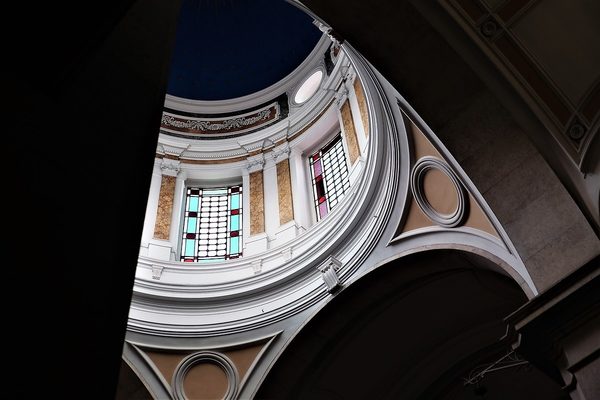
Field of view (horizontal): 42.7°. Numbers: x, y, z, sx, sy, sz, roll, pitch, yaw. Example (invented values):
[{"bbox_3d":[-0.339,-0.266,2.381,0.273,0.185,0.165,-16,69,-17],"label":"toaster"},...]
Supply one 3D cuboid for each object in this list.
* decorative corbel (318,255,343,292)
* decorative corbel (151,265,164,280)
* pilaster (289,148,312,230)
[{"bbox_3d":[0.655,1.608,16.345,0.372,0.624,0.432,36,-64,-26],"label":"decorative corbel"},{"bbox_3d":[-3.423,1.773,18.377,0.288,0.432,0.192,11,-56,-12],"label":"decorative corbel"},{"bbox_3d":[0.004,-0.303,20.598,0.384,3.300,0.360,-31,-58,17],"label":"pilaster"}]

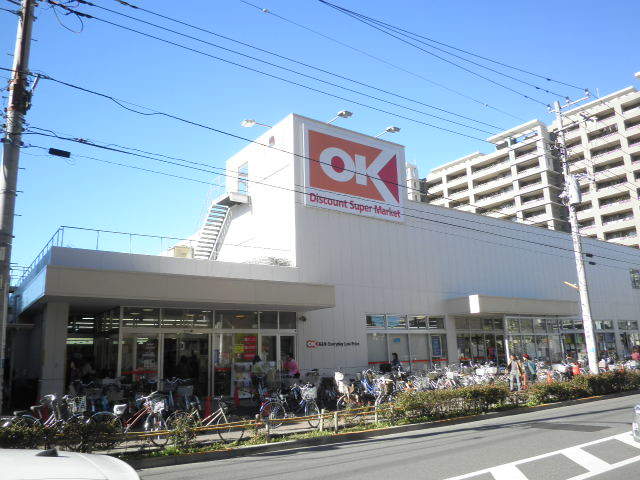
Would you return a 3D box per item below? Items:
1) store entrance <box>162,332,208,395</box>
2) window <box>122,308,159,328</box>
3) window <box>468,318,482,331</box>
[{"bbox_3d":[-5.061,4.691,18.143,1.804,2.360,0.250,7,-16,-35],"label":"store entrance"},{"bbox_3d":[-6.525,2.844,17.535,1.296,0.757,0.120,7,-16,-35],"label":"window"},{"bbox_3d":[9.249,5.007,28.574,1.324,0.675,0.120,7,-16,-35],"label":"window"}]

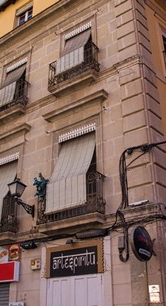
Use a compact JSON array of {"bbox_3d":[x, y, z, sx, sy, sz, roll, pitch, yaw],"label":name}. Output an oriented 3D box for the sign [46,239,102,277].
[{"bbox_3d":[-0.232,2.577,8.322,1.646,0.748,0.067,-17,-30,31],"label":"sign"}]

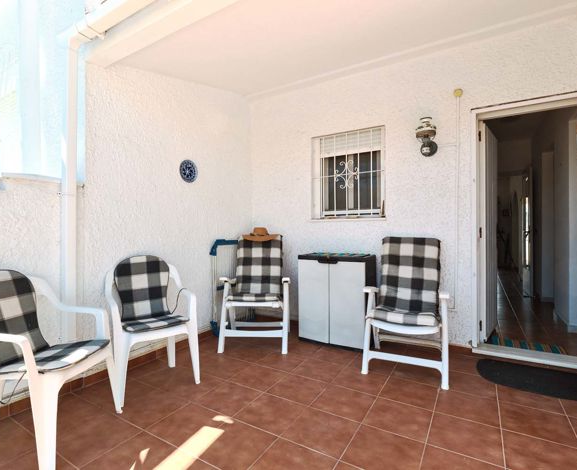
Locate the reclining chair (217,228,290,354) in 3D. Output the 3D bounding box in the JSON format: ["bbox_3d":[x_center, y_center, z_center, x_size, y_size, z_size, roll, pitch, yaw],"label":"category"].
[{"bbox_3d":[-0.315,0.545,3.000,0.650,1.075,0.680,0,0,2],"label":"reclining chair"}]

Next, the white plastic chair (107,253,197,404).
[{"bbox_3d":[-1.000,0.635,2.165,0.575,0.900,0.550,0,0,-39],"label":"white plastic chair"}]

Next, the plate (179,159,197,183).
[{"bbox_3d":[-0.960,-0.618,2.855,0.025,0.220,0.220,0,0,31],"label":"plate"}]

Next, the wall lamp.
[{"bbox_3d":[1.250,-0.885,2.645,0.180,0.320,0.240,0,0,28],"label":"wall lamp"}]

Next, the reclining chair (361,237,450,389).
[{"bbox_3d":[0.983,0.552,2.452,0.615,1.066,0.690,0,0,25],"label":"reclining chair"}]

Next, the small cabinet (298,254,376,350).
[{"bbox_3d":[0.514,0.648,3.042,0.690,0.873,0.385,0,0,30],"label":"small cabinet"}]

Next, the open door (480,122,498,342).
[{"bbox_3d":[1.985,-0.025,2.886,0.045,1.980,0.690,0,0,45],"label":"open door"}]

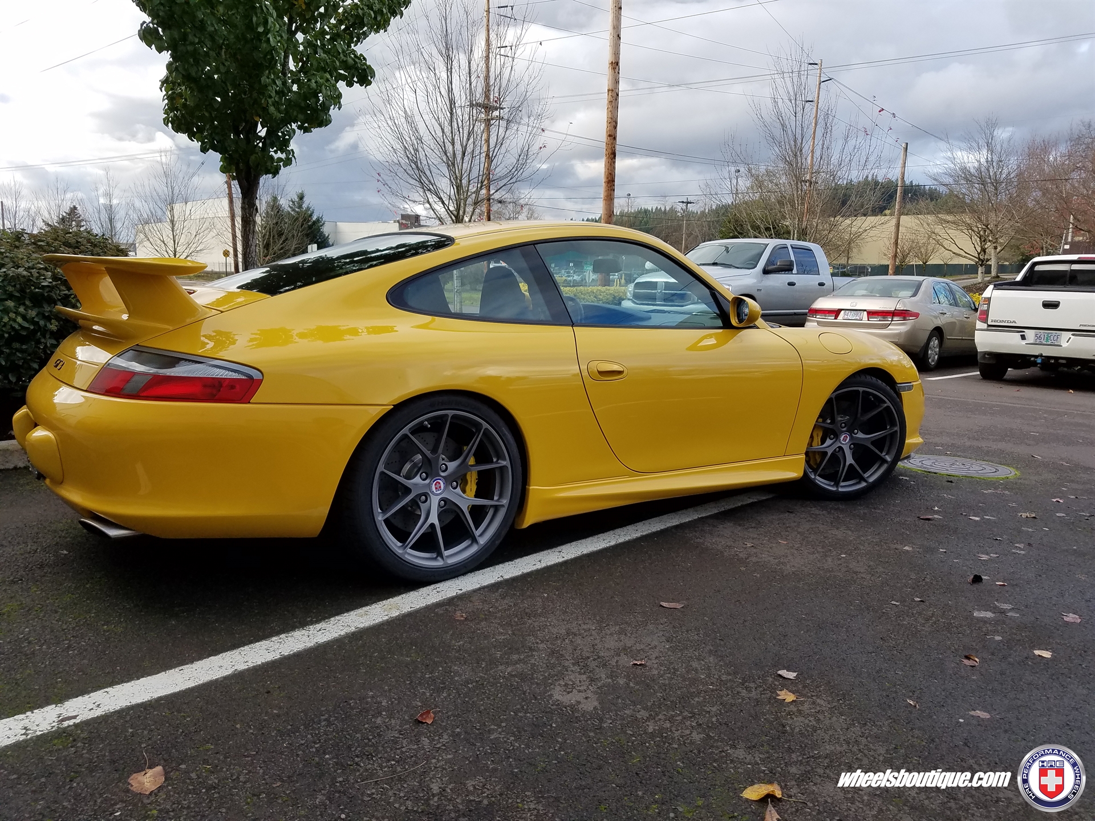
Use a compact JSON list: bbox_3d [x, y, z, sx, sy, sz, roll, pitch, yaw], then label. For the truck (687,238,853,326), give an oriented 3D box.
[{"bbox_3d":[3.980,-2.190,15.550,2.030,1.950,6.200,9,11,42],"label":"truck"}]

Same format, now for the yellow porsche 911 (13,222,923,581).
[{"bbox_3d":[0.057,-0.232,3.960,4.430,1.280,1.820,-3,9,-36],"label":"yellow porsche 911"}]

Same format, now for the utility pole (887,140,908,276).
[{"bbox_3d":[17.213,-9.622,40.428,0.280,6.930,0.280,5,10,23],"label":"utility pole"}]

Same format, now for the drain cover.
[{"bbox_3d":[2.569,0.349,5.189,0.690,0.030,0.690,-3,9,-36],"label":"drain cover"}]

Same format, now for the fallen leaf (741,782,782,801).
[{"bbox_3d":[0.411,0.737,1.590,0.085,0.022,0.050,0,8,-14],"label":"fallen leaf"}]

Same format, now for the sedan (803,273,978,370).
[{"bbox_3d":[6.200,-1.530,14.150,1.830,1.460,4.800,9,12,42],"label":"sedan"}]

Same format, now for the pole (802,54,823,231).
[{"bbox_3d":[16.167,-14.904,50.931,0.300,12.950,0.300,4,10,17],"label":"pole"}]

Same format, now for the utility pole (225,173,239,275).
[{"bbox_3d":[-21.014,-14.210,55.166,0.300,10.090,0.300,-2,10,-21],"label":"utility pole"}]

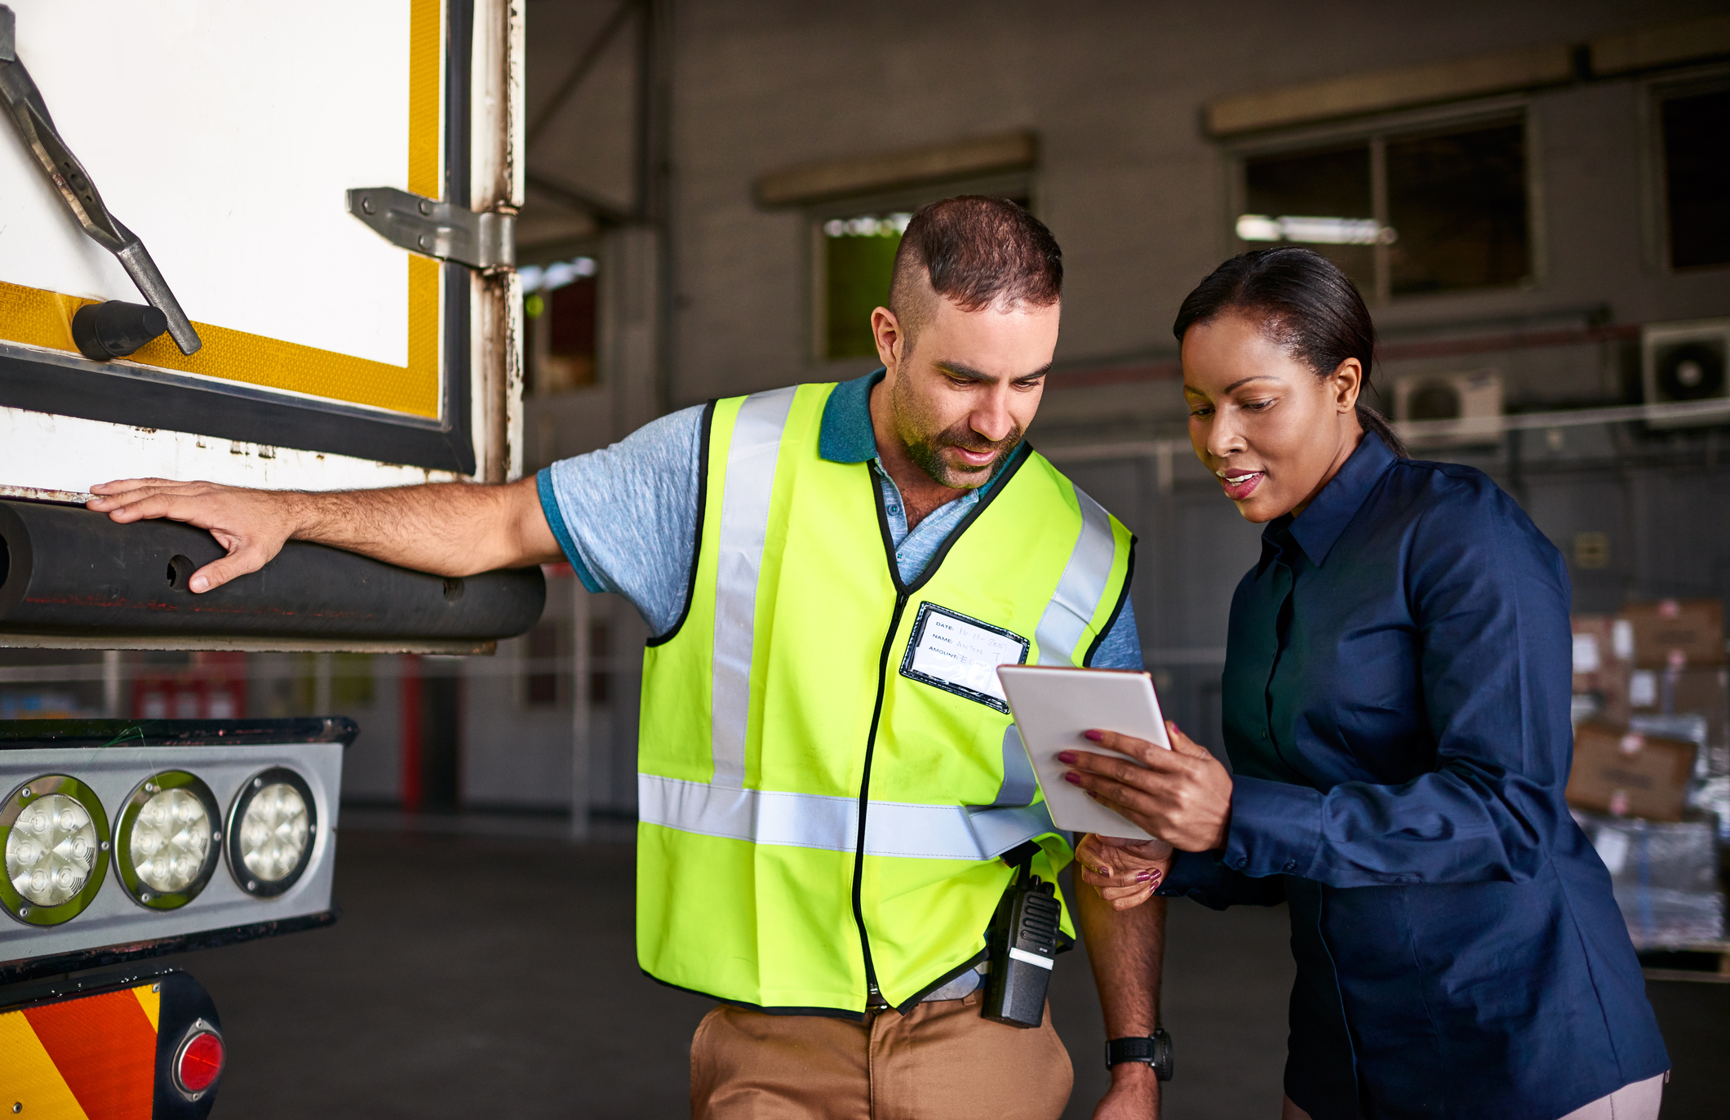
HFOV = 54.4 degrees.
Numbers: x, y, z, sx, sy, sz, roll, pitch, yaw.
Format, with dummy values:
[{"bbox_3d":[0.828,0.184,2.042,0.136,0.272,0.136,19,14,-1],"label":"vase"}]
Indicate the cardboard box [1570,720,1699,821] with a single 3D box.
[{"bbox_3d":[3.244,0.906,7.120,0.450,0.305,0.320,9,0,26],"label":"cardboard box"}]

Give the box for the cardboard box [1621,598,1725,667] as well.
[{"bbox_3d":[3.968,0.361,8.250,0.450,0.305,0.320,-6,-6,26],"label":"cardboard box"}]

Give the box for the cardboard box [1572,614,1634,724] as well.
[{"bbox_3d":[3.200,0.506,7.627,0.440,0.480,0.420,-3,-5,33],"label":"cardboard box"}]

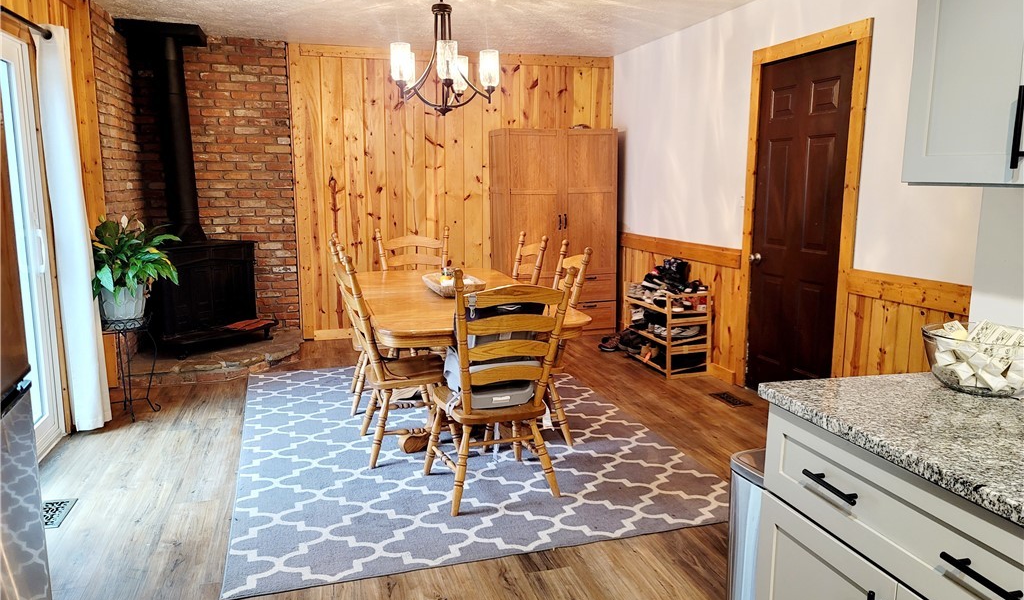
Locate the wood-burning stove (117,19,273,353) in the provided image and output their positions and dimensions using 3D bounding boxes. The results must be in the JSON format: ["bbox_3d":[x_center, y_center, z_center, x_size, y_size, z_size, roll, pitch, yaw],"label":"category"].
[{"bbox_3d":[-2.403,-0.814,5.532,0.720,2.328,0.880,5,11,30],"label":"wood-burning stove"}]

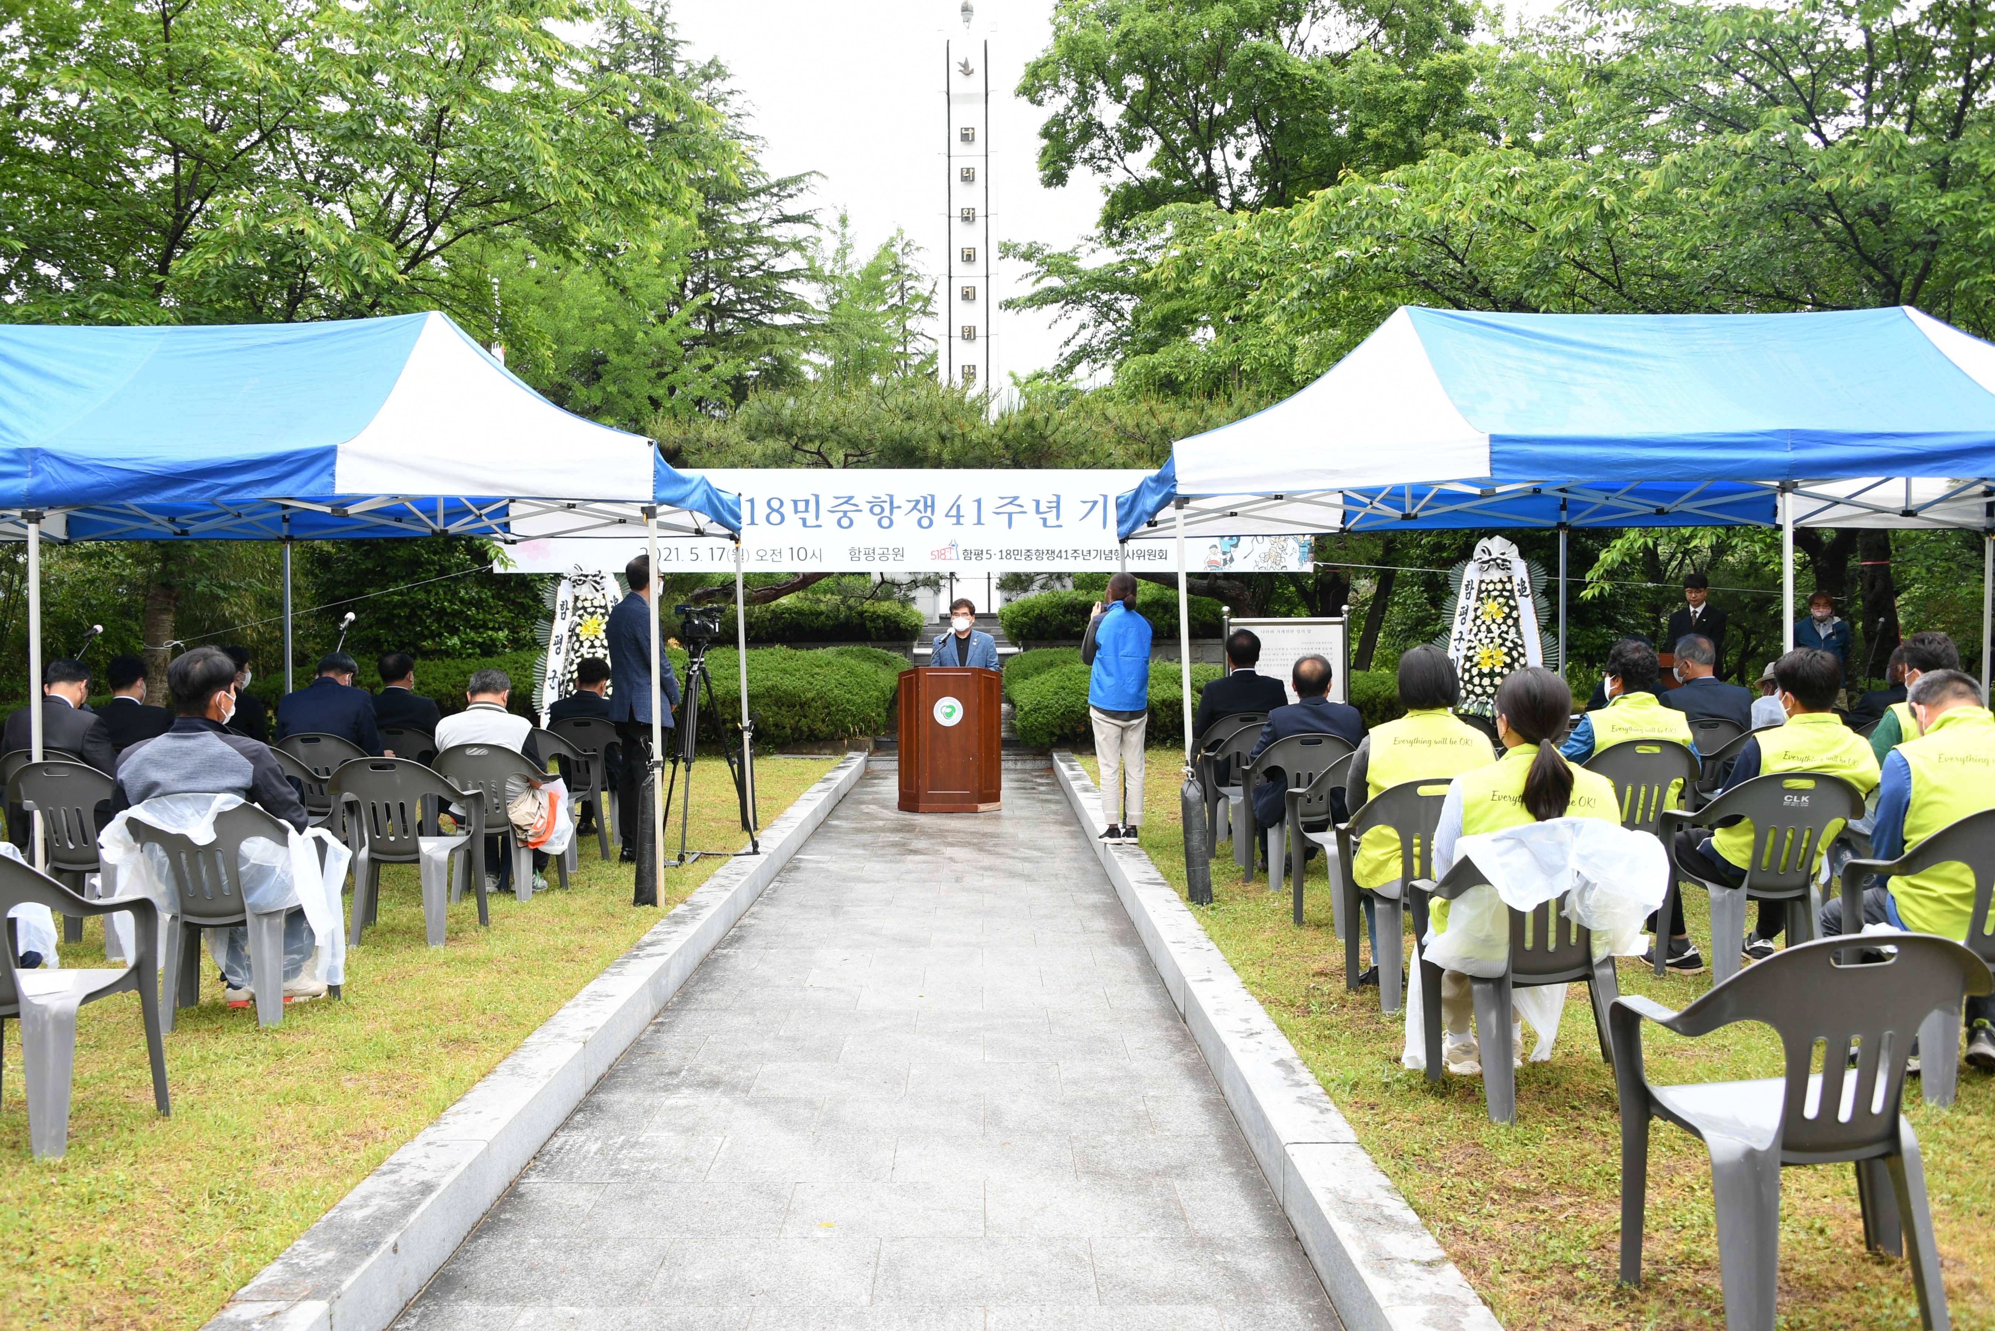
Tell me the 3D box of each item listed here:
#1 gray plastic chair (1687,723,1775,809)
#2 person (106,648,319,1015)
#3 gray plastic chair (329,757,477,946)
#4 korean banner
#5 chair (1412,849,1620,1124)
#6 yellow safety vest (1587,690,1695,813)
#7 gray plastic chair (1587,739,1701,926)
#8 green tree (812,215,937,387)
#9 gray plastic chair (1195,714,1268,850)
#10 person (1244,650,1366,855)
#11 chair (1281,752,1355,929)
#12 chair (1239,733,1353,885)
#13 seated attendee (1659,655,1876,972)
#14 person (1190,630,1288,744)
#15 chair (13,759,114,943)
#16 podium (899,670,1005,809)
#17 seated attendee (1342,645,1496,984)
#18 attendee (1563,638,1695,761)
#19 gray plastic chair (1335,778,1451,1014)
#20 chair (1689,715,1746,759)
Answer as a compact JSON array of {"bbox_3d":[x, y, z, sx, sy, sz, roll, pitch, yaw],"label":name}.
[{"bbox_3d":[4.299,0.704,8.741,0.580,0.790,0.560,0,1,-5],"label":"gray plastic chair"},{"bbox_3d":[-2.632,0.561,5.406,0.580,1.260,0.740,0,1,-3],"label":"person"},{"bbox_3d":[-2.573,0.788,6.754,0.580,0.790,0.540,0,2,2],"label":"gray plastic chair"},{"bbox_3d":[-0.803,-1.231,13.330,7.050,0.900,0.030,0,1,0],"label":"korean banner"},{"bbox_3d":[1.499,0.817,4.315,0.580,0.790,0.540,-1,2,-3],"label":"chair"},{"bbox_3d":[2.804,0.390,6.814,0.470,0.560,0.320,-1,2,-8],"label":"yellow safety vest"},{"bbox_3d":[2.760,0.734,6.884,0.580,0.790,0.540,-1,2,-9],"label":"gray plastic chair"},{"bbox_3d":[-2.715,-4.997,34.895,3.600,9.700,3.600,0,1,0],"label":"green tree"},{"bbox_3d":[1.574,0.688,9.841,0.580,0.790,0.560,0,1,-5],"label":"gray plastic chair"},{"bbox_3d":[1.555,0.515,7.968,0.560,1.190,0.800,0,2,2],"label":"person"},{"bbox_3d":[1.619,0.754,6.771,0.580,0.790,0.560,0,1,-6],"label":"chair"},{"bbox_3d":[1.526,0.723,7.684,0.580,0.790,0.540,0,2,3],"label":"chair"},{"bbox_3d":[2.755,0.552,5.678,0.600,1.220,0.820,-1,2,-8],"label":"seated attendee"},{"bbox_3d":[1.504,0.431,9.566,0.550,1.270,0.800,-1,2,0],"label":"person"},{"bbox_3d":[-3.671,0.779,6.351,0.580,0.790,0.560,0,1,-3],"label":"chair"},{"bbox_3d":[-0.392,0.586,12.757,0.850,1.170,0.550,0,1,0],"label":"podium"},{"bbox_3d":[1.508,0.549,5.637,0.520,1.250,0.700,0,1,-4],"label":"seated attendee"},{"bbox_3d":[2.765,0.503,7.078,0.600,1.240,0.800,-1,2,-8],"label":"attendee"},{"bbox_3d":[1.549,0.781,5.521,0.580,0.790,0.560,0,1,-4],"label":"gray plastic chair"},{"bbox_3d":[3.808,0.678,8.503,0.580,0.790,0.540,-1,2,-3],"label":"chair"}]

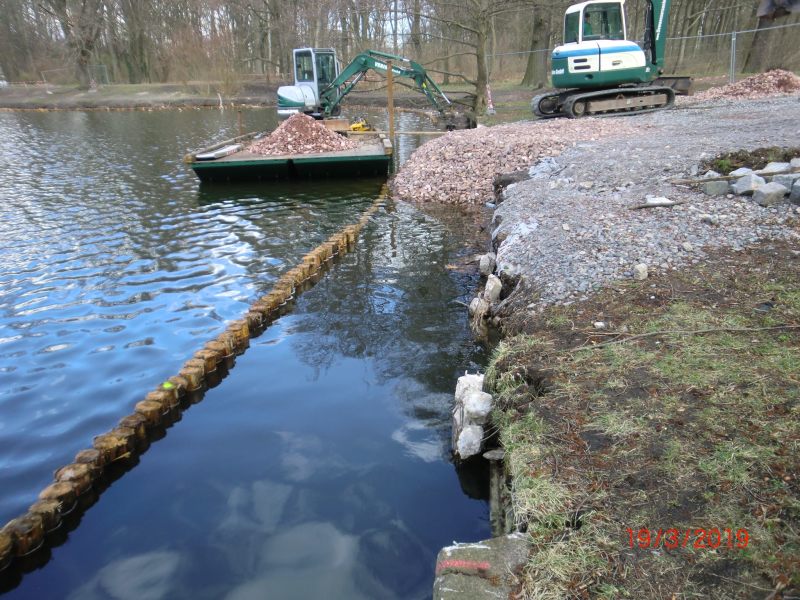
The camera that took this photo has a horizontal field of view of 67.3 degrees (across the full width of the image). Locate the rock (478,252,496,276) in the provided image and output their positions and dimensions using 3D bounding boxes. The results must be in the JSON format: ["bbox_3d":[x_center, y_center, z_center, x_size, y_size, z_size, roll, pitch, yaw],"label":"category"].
[{"bbox_3d":[0.837,-0.340,5.750,0.175,0.220,0.180,-1,21,0],"label":"rock"}]

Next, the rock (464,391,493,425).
[{"bbox_3d":[0.435,0.596,3.330,0.155,0.165,0.160,-1,21,0],"label":"rock"}]

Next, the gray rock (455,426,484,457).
[{"bbox_3d":[0.381,0.765,3.250,0.150,0.175,0.155,-1,21,0],"label":"gray rock"}]

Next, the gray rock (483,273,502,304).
[{"bbox_3d":[0.770,-0.096,5.000,0.165,0.220,0.180,-1,21,0],"label":"gray rock"}]

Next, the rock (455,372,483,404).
[{"bbox_3d":[0.412,0.542,3.560,0.180,0.190,0.180,-1,21,0],"label":"rock"}]

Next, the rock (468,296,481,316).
[{"bbox_3d":[0.613,0.053,4.880,0.125,0.160,0.140,-1,21,0],"label":"rock"}]

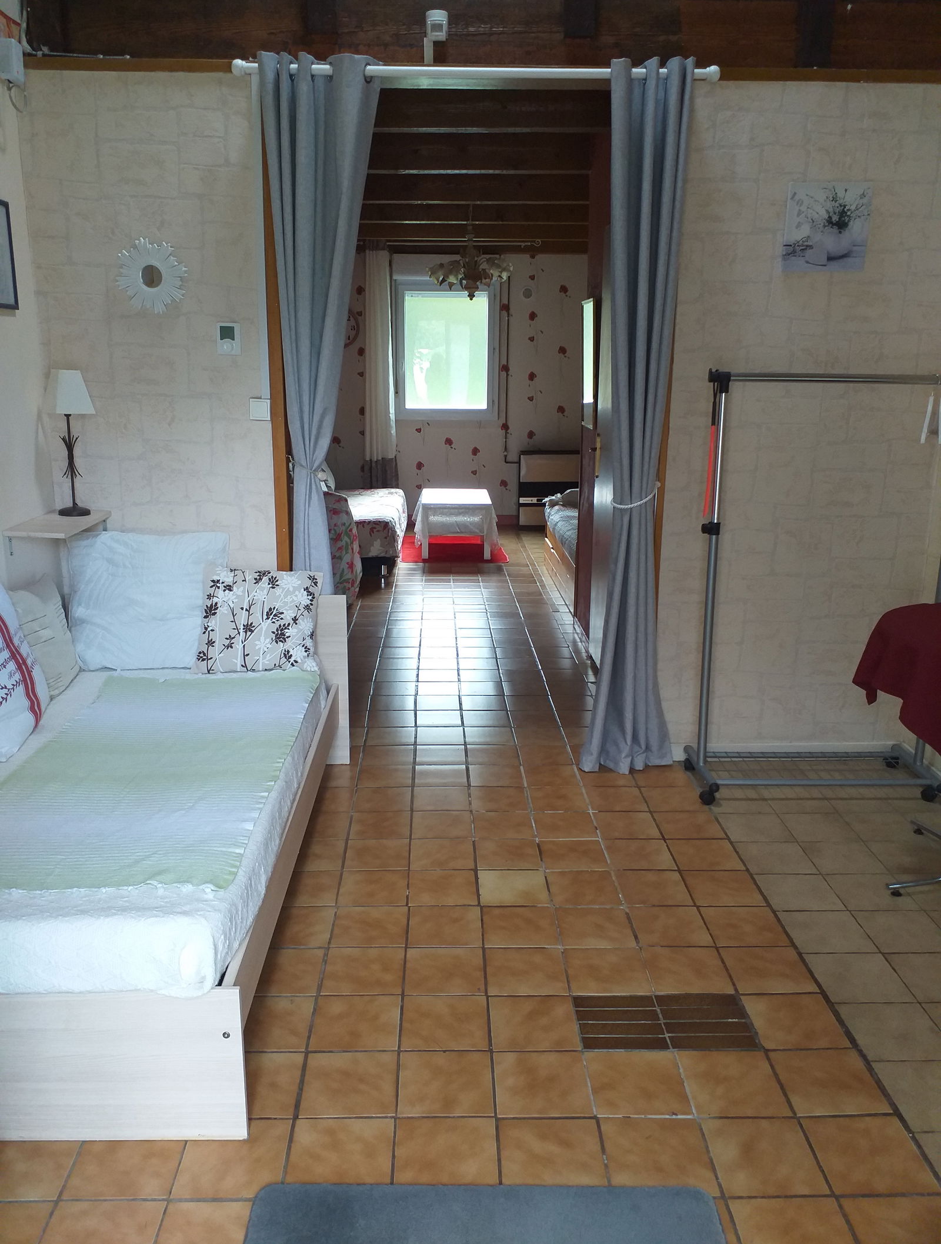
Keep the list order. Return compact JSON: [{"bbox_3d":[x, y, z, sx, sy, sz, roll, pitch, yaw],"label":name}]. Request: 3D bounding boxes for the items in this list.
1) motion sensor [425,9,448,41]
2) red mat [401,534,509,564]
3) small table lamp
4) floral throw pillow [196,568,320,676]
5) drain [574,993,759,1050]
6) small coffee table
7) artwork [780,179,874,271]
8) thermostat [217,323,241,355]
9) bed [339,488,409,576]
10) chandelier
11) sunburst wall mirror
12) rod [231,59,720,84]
[{"bbox_3d":[-0.109,-1.932,3.053,0.069,0.087,0.050,0,15,-1],"label":"motion sensor"},{"bbox_3d":[-0.133,-0.640,8.123,0.865,0.012,1.170,0,15,-1],"label":"red mat"},{"bbox_3d":[-1.402,-0.630,3.317,0.155,0.500,0.155,-10,18,-33],"label":"small table lamp"},{"bbox_3d":[-0.768,-0.002,3.410,0.420,0.380,0.130,0,-5,-1],"label":"floral throw pillow"},{"bbox_3d":[0.467,0.969,2.283,0.410,0.010,0.205,0,15,-1],"label":"drain"},{"bbox_3d":[-0.119,-0.859,8.089,0.630,0.453,0.950,0,15,-1],"label":"small coffee table"},{"bbox_3d":[1.230,-1.362,3.248,0.286,0.290,0.020,0,15,-1],"label":"artwork"},{"bbox_3d":[-0.848,-0.995,3.316,0.083,0.104,0.026,0,15,-1],"label":"thermostat"},{"bbox_3d":[-1.011,-0.794,7.855,0.920,0.440,1.870,0,15,-1],"label":"bed"},{"bbox_3d":[0.001,-2.418,6.234,0.565,0.559,0.565,0,15,-1],"label":"chandelier"},{"bbox_3d":[-1.099,-1.199,3.257,0.242,0.248,0.020,0,15,-1],"label":"sunburst wall mirror"},{"bbox_3d":[0.017,-1.774,3.035,1.570,0.055,0.060,0,15,-1],"label":"rod"}]

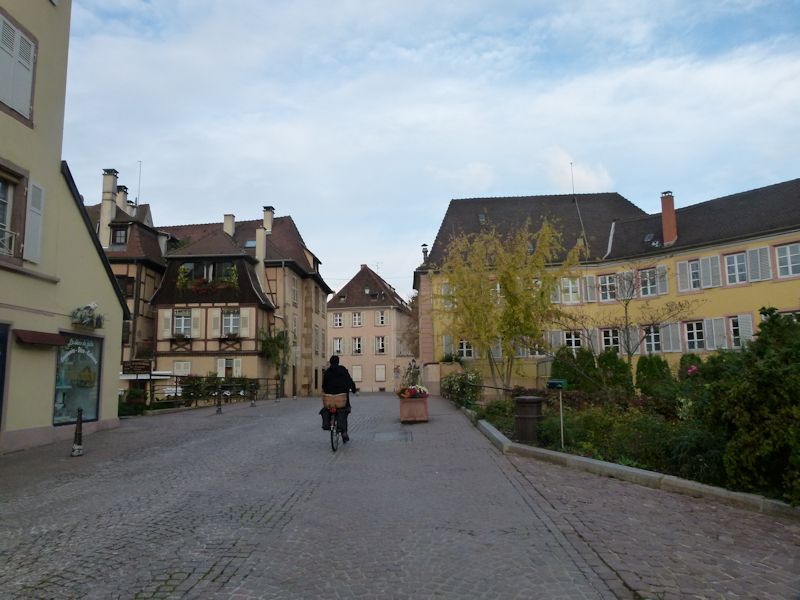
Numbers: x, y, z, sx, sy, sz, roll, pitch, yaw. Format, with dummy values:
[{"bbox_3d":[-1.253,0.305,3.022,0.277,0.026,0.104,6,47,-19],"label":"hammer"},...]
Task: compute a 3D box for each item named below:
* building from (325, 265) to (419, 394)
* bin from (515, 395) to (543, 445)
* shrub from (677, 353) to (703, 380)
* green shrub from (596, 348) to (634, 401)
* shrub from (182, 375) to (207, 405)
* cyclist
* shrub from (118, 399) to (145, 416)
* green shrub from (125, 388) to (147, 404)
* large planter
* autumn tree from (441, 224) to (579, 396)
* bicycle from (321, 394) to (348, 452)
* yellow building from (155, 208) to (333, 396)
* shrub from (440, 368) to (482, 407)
[{"bbox_3d":[-2.961,3.091,61.611,7.200,13.000,10.500,-1,-7,6],"label":"building"},{"bbox_3d":[2.489,2.265,10.997,0.550,0.880,0.550,-1,-7,0],"label":"bin"},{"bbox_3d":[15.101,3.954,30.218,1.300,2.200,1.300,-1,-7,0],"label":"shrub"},{"bbox_3d":[9.511,3.288,25.500,1.600,2.300,1.600,-4,-8,20],"label":"green shrub"},{"bbox_3d":[-7.825,3.427,22.000,0.900,1.100,0.800,2,-8,-20],"label":"shrub"},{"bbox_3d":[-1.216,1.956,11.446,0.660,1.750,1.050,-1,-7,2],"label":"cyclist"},{"bbox_3d":[-9.035,3.574,19.300,0.950,0.620,0.750,3,-8,-25],"label":"shrub"},{"bbox_3d":[-10.071,3.674,22.000,0.800,0.620,0.750,3,-8,-25],"label":"green shrub"},{"bbox_3d":[0.427,3.179,17.071,0.790,0.740,0.790,-1,-8,2],"label":"large planter"},{"bbox_3d":[4.877,0.508,25.500,5.800,7.600,5.400,-2,-8,11],"label":"autumn tree"},{"bbox_3d":[-1.227,2.400,11.451,0.580,1.070,1.750,-1,-8,1],"label":"bicycle"},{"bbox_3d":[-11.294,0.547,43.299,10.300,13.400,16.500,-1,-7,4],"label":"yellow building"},{"bbox_3d":[2.750,3.940,25.905,1.850,1.650,1.700,-1,-7,0],"label":"shrub"}]

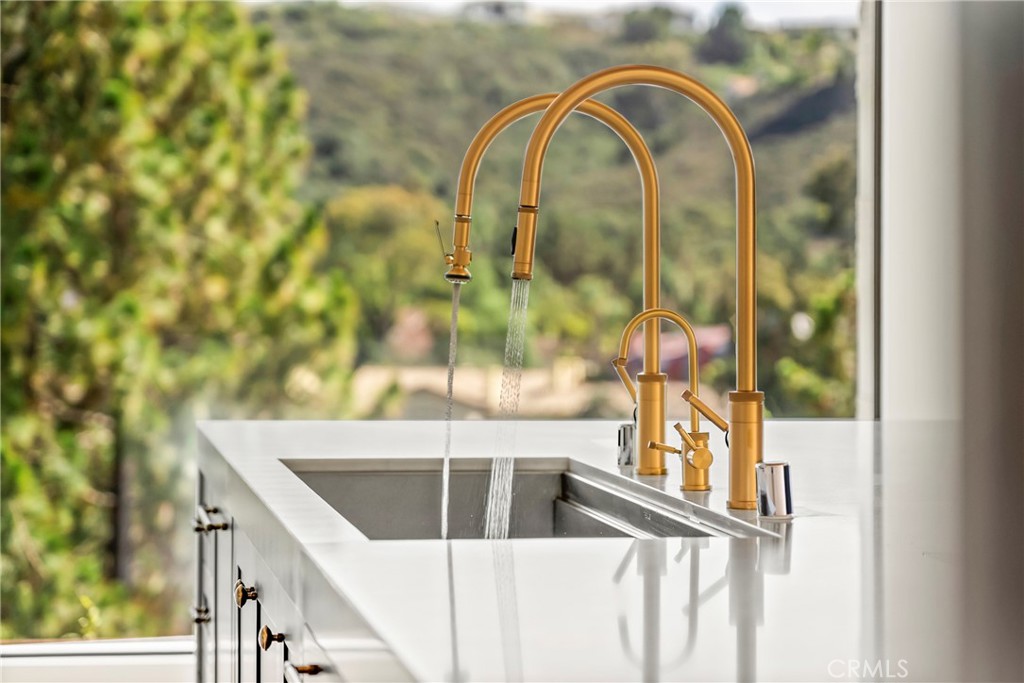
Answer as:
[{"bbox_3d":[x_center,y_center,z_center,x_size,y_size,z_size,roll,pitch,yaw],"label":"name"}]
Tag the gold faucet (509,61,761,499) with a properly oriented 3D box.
[{"bbox_3d":[0.163,-0.072,3.885,0.339,0.575,0.056,0,1,-8],"label":"gold faucet"}]

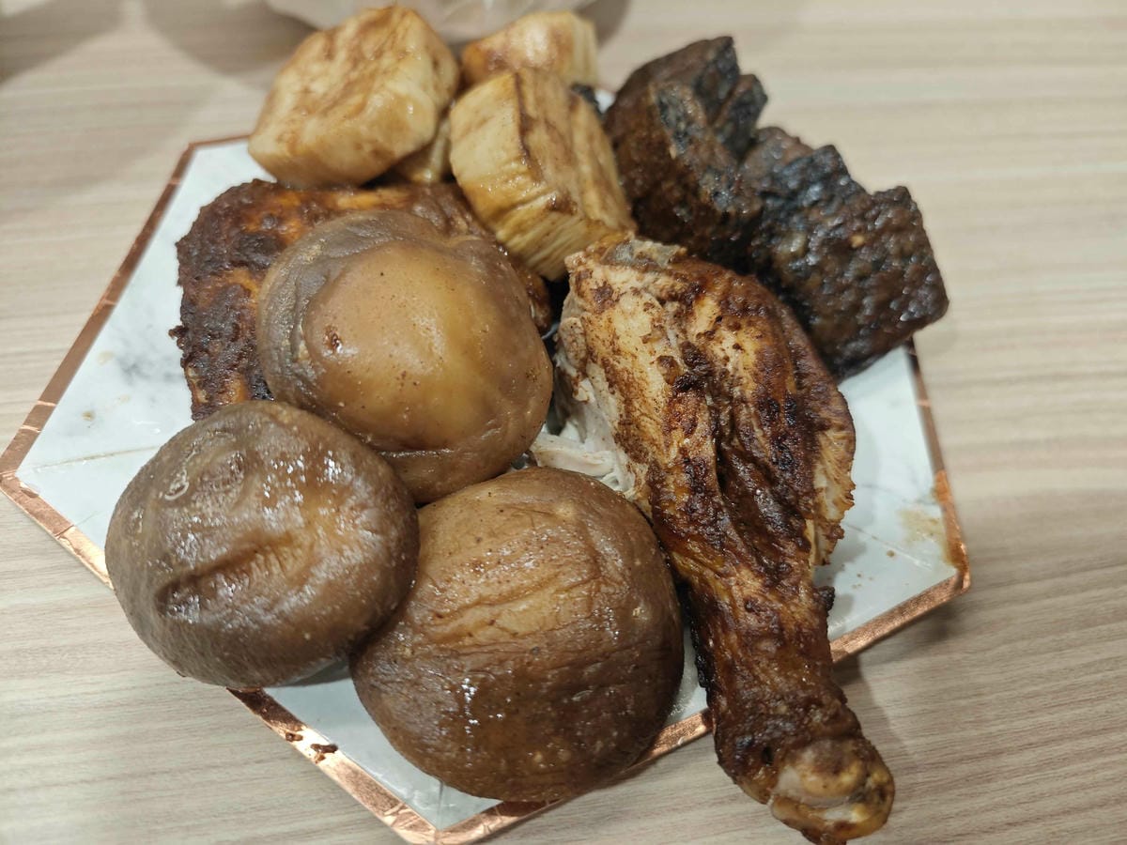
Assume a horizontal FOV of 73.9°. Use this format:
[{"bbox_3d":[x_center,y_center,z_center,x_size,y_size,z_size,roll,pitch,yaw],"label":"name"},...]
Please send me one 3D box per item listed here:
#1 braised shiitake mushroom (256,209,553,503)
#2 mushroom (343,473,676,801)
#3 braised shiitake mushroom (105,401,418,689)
[{"bbox_3d":[-0.032,-0.016,0.155,0.063,0.031,0.063,2,79,-9],"label":"braised shiitake mushroom"},{"bbox_3d":[-0.008,0.035,0.138,0.062,0.035,0.062,2,57,-3],"label":"mushroom"},{"bbox_3d":[-0.056,0.019,0.140,0.056,0.034,0.056,4,59,-6],"label":"braised shiitake mushroom"}]

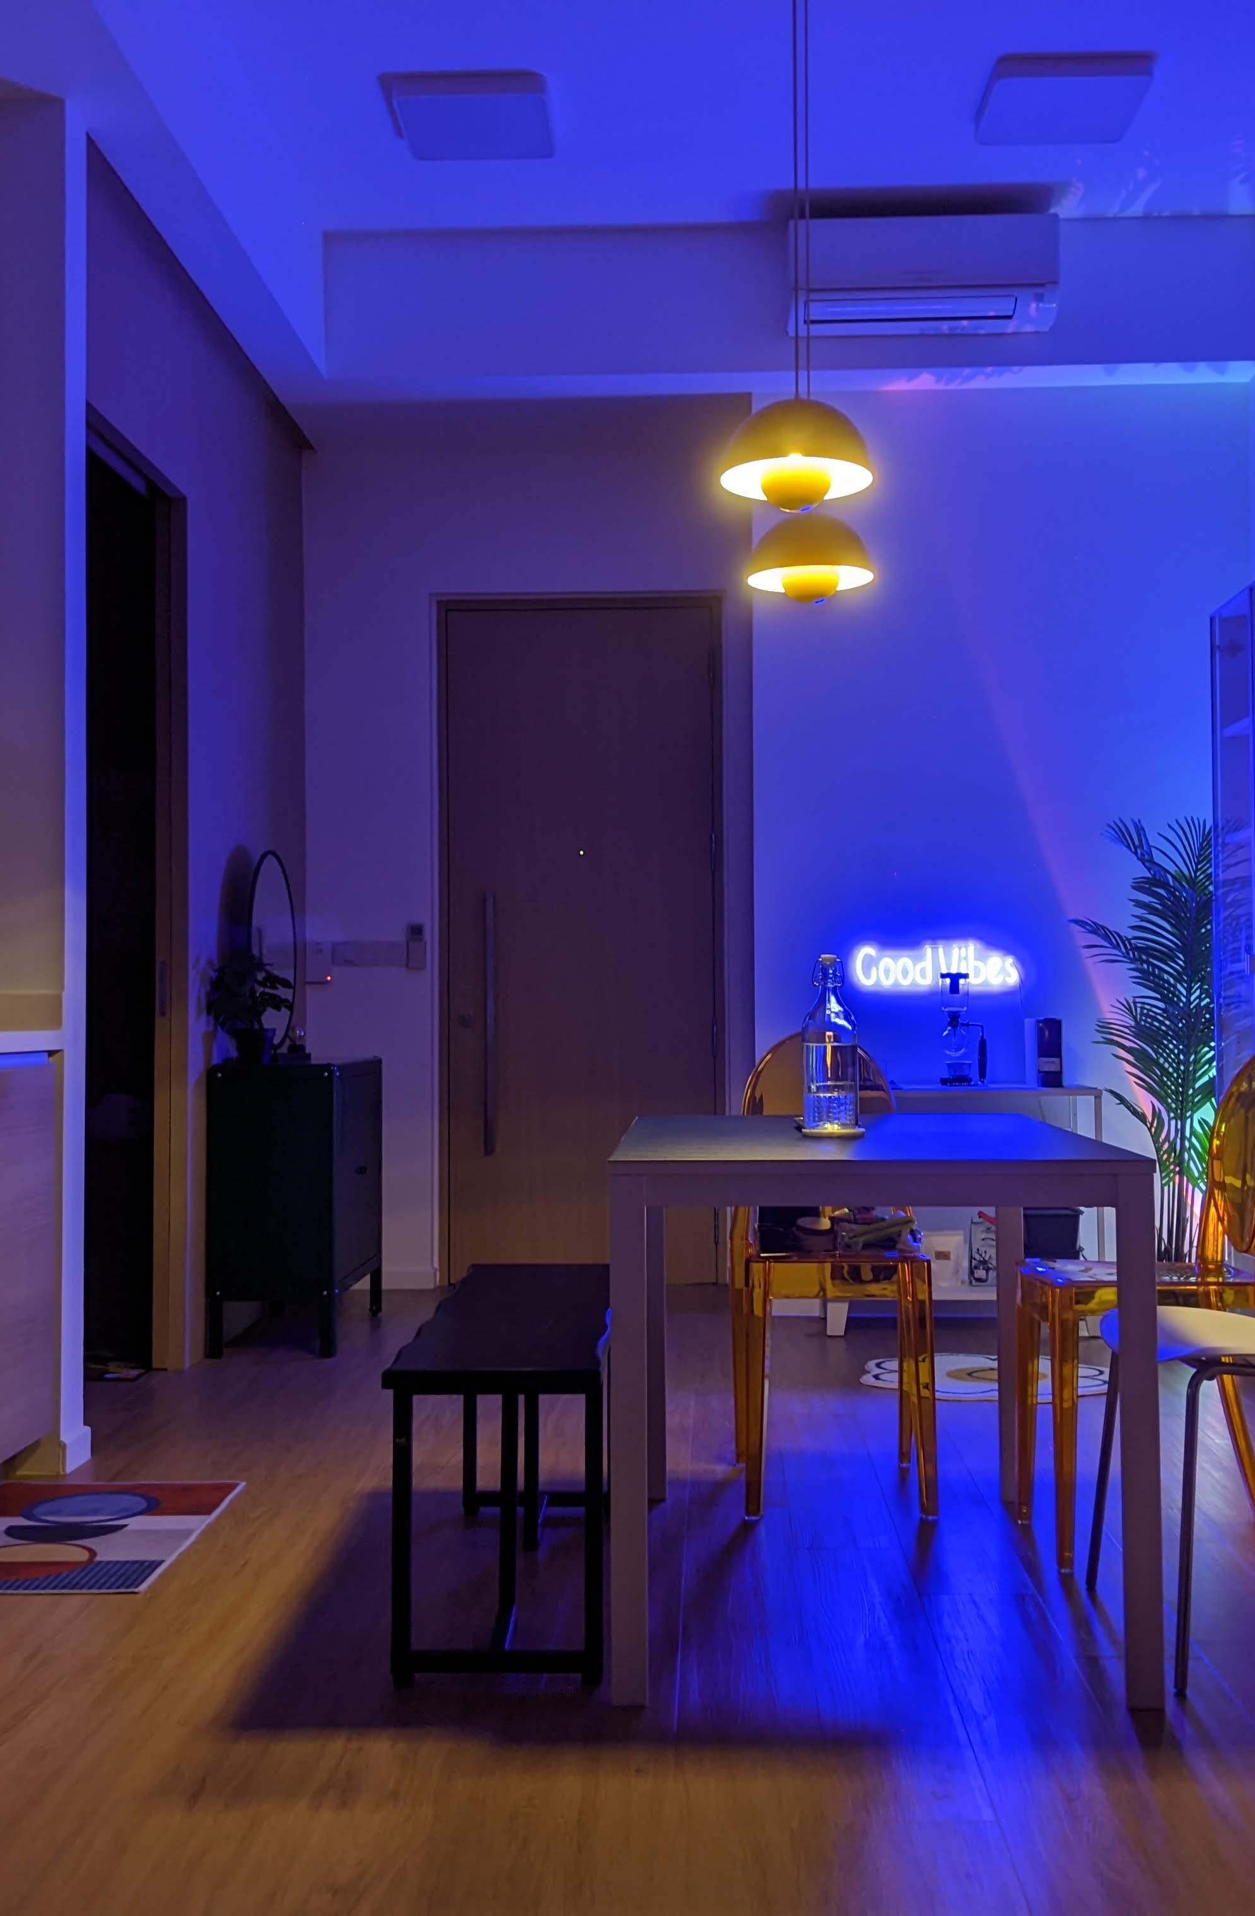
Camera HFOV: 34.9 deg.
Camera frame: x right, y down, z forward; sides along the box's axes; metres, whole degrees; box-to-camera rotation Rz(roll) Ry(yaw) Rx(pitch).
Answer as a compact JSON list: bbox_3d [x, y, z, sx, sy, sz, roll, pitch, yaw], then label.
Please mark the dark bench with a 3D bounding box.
[{"bbox_3d":[-0.160,0.813,3.317,0.315,0.453,1.200,0,-2,2],"label":"dark bench"}]

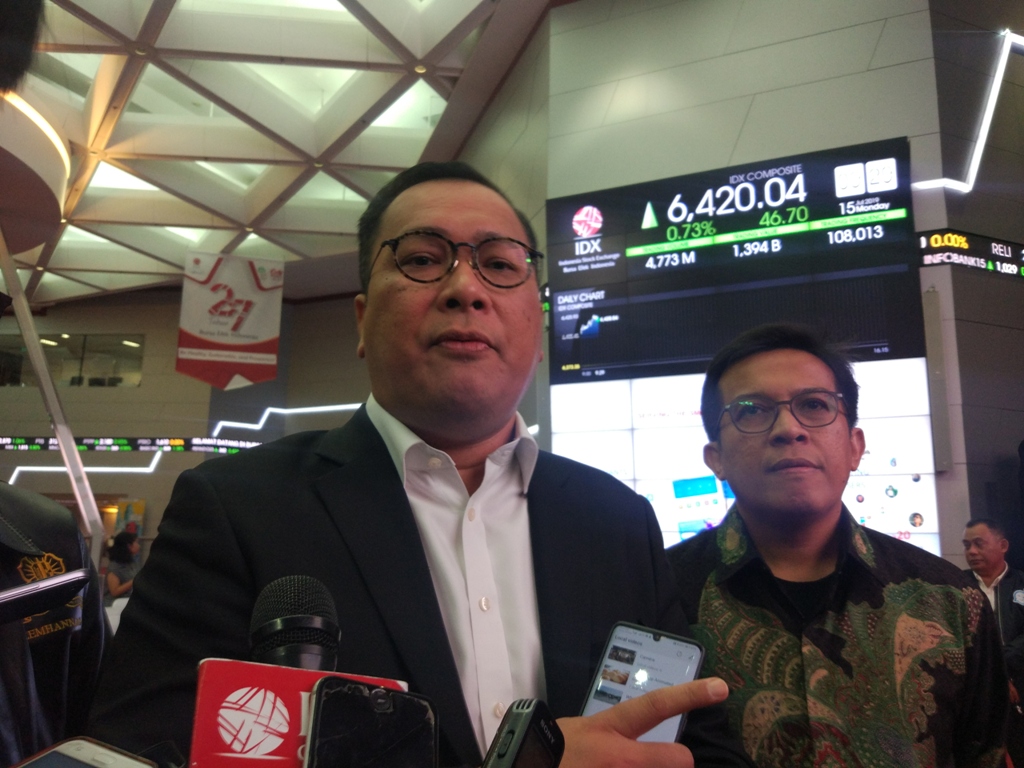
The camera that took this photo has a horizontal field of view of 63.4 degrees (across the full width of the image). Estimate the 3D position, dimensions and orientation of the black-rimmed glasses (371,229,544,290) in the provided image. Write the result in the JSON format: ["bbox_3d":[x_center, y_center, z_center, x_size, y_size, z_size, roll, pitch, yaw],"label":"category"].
[{"bbox_3d":[-0.050,-0.083,0.759,0.147,0.050,0.140,2,-18,-9],"label":"black-rimmed glasses"}]

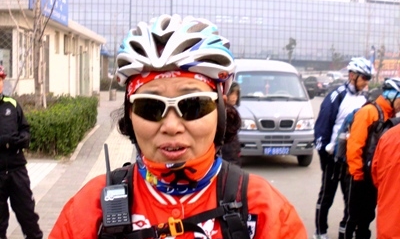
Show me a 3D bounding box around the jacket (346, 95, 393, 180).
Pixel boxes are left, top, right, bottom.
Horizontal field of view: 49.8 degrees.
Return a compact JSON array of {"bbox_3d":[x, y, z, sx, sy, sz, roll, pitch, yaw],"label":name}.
[{"bbox_3d":[1.454,0.153,3.677,0.400,0.700,0.500,3,7,20],"label":"jacket"}]

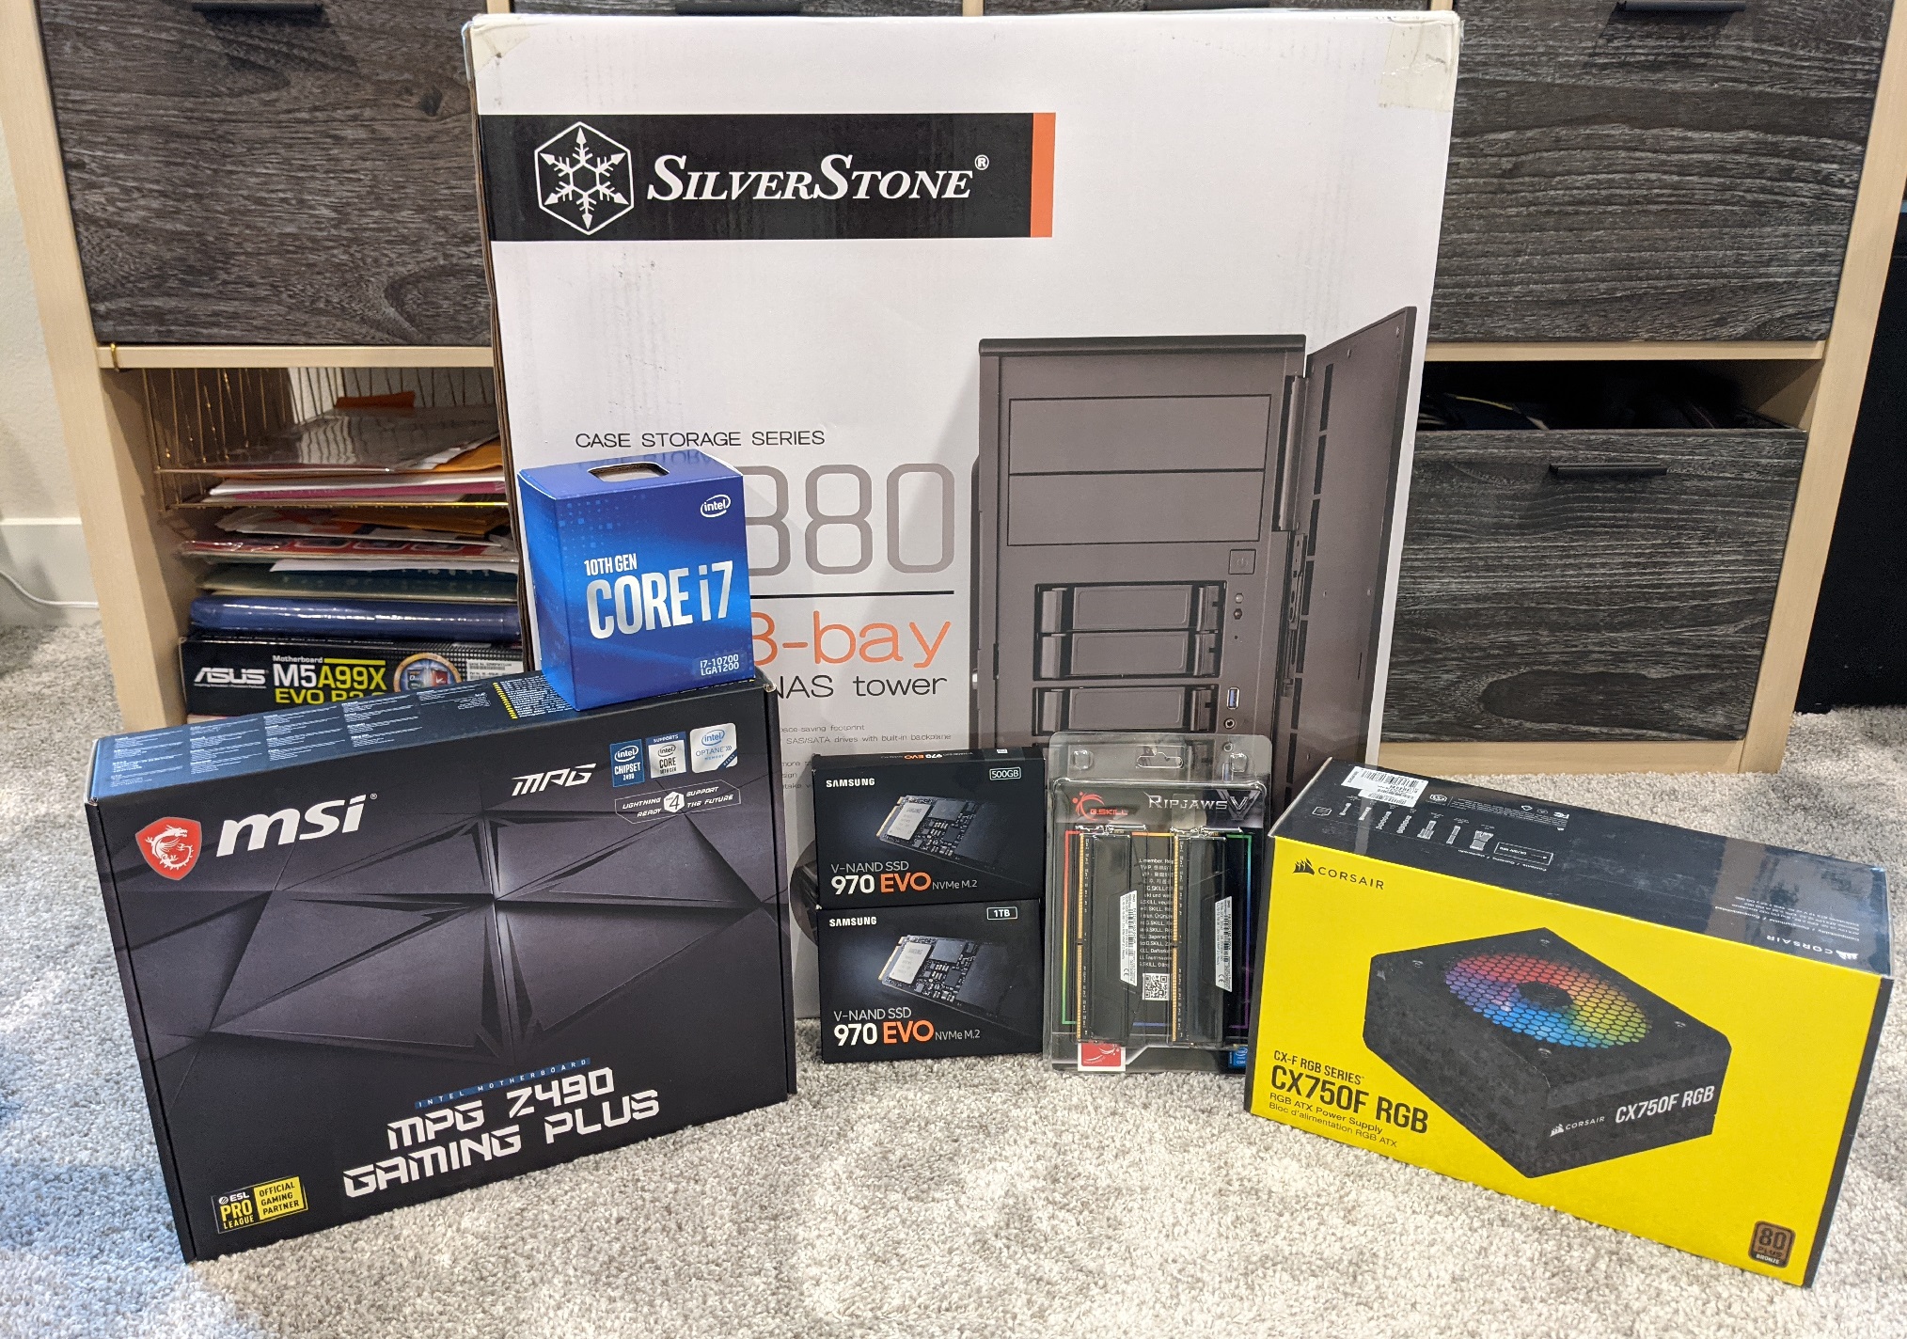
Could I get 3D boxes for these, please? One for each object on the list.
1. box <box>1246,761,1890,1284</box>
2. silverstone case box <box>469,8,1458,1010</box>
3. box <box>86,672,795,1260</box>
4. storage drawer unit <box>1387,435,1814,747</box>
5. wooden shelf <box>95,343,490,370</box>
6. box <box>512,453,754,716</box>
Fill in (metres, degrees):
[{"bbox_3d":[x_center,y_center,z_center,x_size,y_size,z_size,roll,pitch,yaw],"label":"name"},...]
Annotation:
[{"bbox_3d":[0.338,0.186,0.846,0.300,0.185,0.122,11,23,27],"label":"box"},{"bbox_3d":[0.004,-0.108,1.024,0.522,0.613,0.290,-1,21,-3],"label":"silverstone case box"},{"bbox_3d":[-0.265,0.149,0.824,0.326,0.268,0.075,-9,23,-23],"label":"box"},{"bbox_3d":[0.536,-0.126,1.451,0.332,0.277,0.370,0,20,-1],"label":"storage drawer unit"},{"bbox_3d":[-0.516,-0.311,1.357,0.335,0.017,0.370,0,20,-1],"label":"wooden shelf"},{"bbox_3d":[-0.171,-0.050,0.812,0.101,0.115,0.067,-12,24,-28],"label":"box"}]

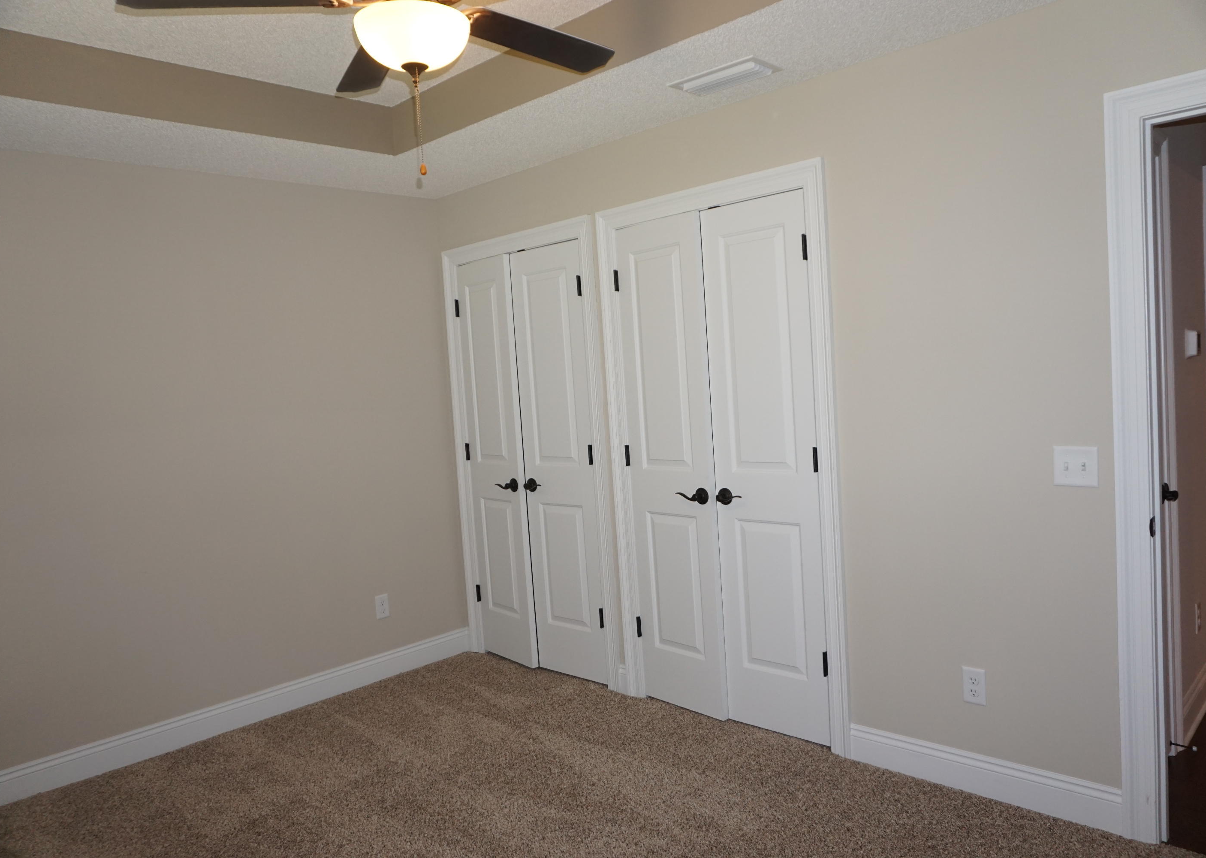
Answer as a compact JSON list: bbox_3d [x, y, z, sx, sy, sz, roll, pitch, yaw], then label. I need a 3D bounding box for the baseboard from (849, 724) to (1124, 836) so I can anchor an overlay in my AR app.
[{"bbox_3d":[1.200,1.115,2.777,0.856,0.131,0.020,0,5,44],"label":"baseboard"}]

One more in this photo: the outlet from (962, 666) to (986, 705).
[{"bbox_3d":[1.192,0.828,2.757,0.071,0.116,0.010,0,5,44],"label":"outlet"}]

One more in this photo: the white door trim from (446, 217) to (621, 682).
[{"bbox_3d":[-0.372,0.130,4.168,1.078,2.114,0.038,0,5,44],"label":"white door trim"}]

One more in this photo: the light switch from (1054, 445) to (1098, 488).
[{"bbox_3d":[1.373,0.111,2.495,0.117,0.116,0.012,0,5,44],"label":"light switch"}]

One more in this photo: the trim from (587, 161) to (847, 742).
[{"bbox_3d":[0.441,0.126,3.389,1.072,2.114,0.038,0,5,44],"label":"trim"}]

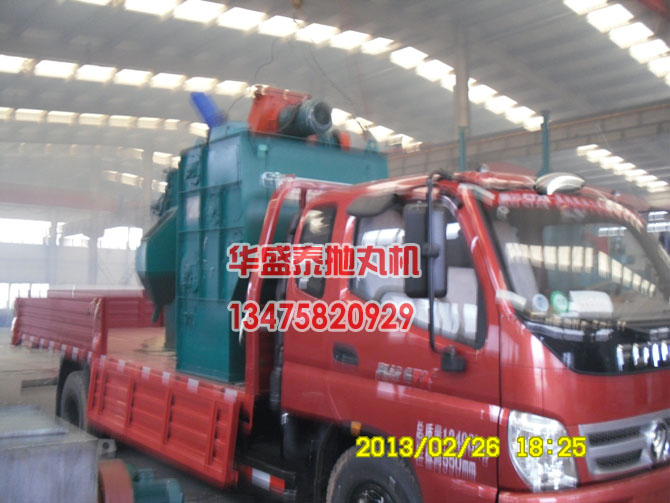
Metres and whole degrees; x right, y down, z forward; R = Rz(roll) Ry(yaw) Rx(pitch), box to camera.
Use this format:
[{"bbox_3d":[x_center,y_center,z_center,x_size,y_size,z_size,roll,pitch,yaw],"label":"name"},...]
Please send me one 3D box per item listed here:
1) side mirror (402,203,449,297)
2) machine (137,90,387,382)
[{"bbox_3d":[0.400,-0.004,2.980,0.190,0.410,0.080,1,-2,-16],"label":"side mirror"},{"bbox_3d":[-0.722,-0.117,5.750,1.340,2.120,2.100,2,-3,-38],"label":"machine"}]

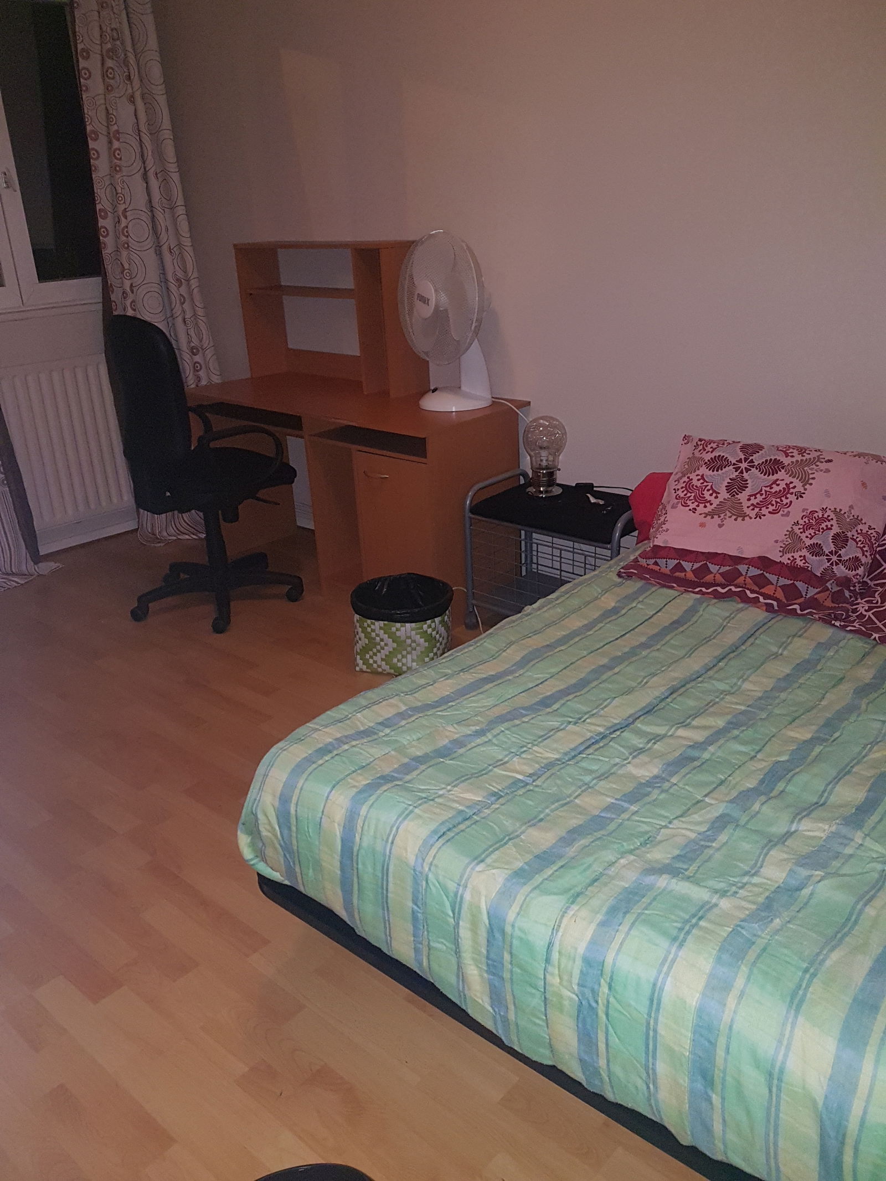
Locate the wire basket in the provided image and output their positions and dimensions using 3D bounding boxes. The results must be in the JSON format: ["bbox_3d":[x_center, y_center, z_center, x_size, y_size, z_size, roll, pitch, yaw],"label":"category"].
[{"bbox_3d":[0.412,-0.090,2.966,0.575,0.513,0.390,16,30,37],"label":"wire basket"}]

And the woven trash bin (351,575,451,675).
[{"bbox_3d":[-0.125,0.121,2.874,0.315,0.245,0.315,-2,23,1],"label":"woven trash bin"}]

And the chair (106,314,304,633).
[{"bbox_3d":[-0.920,-0.464,3.258,0.620,1.080,0.640,19,31,41],"label":"chair"}]

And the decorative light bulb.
[{"bbox_3d":[0.347,-0.465,3.029,0.152,0.264,0.152,-2,23,1],"label":"decorative light bulb"}]

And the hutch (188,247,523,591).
[{"bbox_3d":[-0.353,-0.629,3.350,1.335,1.264,0.496,18,31,39],"label":"hutch"}]

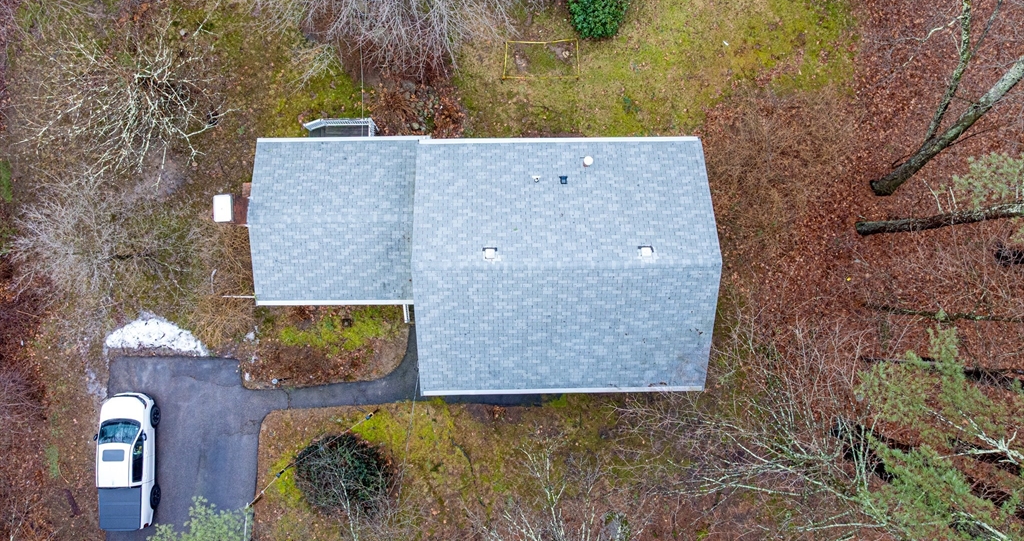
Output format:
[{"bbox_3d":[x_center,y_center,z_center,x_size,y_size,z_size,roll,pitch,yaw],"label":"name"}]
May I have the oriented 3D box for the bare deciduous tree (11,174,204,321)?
[{"bbox_3d":[-14.200,-0.800,25.800,5.300,5.600,5.000,0,90,0],"label":"bare deciduous tree"}]

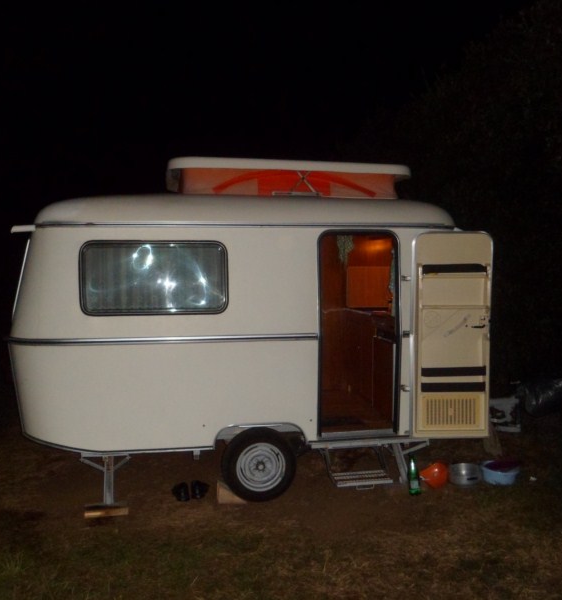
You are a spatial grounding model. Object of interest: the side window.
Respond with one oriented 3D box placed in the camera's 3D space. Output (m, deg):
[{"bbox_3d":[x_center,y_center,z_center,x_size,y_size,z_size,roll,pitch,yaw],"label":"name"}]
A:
[{"bbox_3d":[-0.907,-0.158,4.327,1.030,0.535,0.040,0,0,-9],"label":"side window"}]

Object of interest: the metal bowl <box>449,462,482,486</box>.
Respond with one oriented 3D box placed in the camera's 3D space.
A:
[{"bbox_3d":[1.511,1.421,4.904,0.260,0.115,0.260,0,4,0],"label":"metal bowl"}]

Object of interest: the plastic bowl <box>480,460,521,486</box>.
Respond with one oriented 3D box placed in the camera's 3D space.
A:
[{"bbox_3d":[1.797,1.413,4.901,0.310,0.135,0.310,0,4,0],"label":"plastic bowl"}]

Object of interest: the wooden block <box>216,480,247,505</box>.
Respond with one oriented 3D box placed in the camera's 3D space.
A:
[{"bbox_3d":[-0.366,1.412,4.479,0.215,0.170,0.120,0,4,-9],"label":"wooden block"}]

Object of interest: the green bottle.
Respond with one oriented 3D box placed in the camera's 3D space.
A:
[{"bbox_3d":[1.033,1.345,4.625,0.087,0.297,0.087,0,4,-9],"label":"green bottle"}]

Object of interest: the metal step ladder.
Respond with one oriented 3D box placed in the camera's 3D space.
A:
[{"bbox_3d":[0.695,1.240,4.523,0.800,0.290,0.340,0,4,-9],"label":"metal step ladder"}]

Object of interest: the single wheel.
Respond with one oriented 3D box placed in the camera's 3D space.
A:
[{"bbox_3d":[-0.178,1.216,4.529,0.560,0.560,0.150,0,4,-9],"label":"single wheel"}]

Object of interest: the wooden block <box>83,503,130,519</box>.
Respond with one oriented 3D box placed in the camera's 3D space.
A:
[{"bbox_3d":[-1.222,1.484,4.247,0.310,0.050,0.130,0,4,-9],"label":"wooden block"}]

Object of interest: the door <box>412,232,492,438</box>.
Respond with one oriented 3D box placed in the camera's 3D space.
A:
[{"bbox_3d":[1.299,0.268,4.593,0.610,1.560,0.100,0,4,-3],"label":"door"}]

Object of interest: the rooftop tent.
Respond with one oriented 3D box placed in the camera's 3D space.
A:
[{"bbox_3d":[-0.028,-0.922,5.145,1.850,0.320,1.260,0,4,-9],"label":"rooftop tent"}]

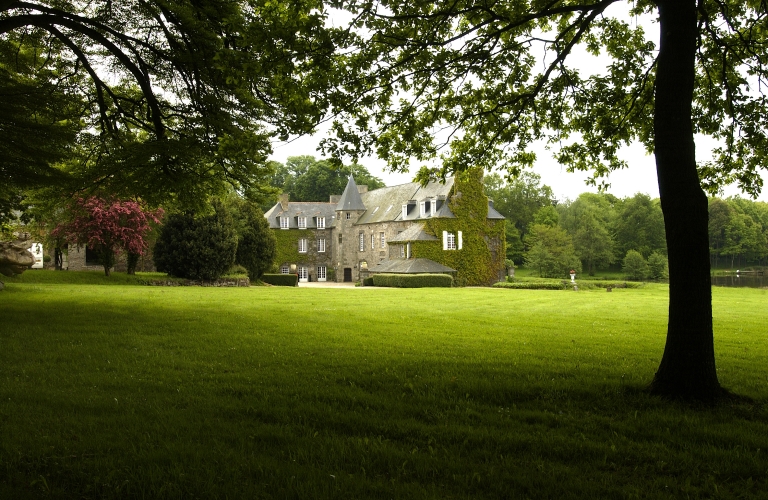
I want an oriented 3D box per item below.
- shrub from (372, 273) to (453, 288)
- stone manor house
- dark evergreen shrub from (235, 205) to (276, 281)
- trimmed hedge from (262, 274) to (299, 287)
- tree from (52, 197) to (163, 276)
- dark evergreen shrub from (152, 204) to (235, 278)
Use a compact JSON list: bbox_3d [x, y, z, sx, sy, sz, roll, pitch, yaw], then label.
[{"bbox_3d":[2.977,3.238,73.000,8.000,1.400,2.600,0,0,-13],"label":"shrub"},{"bbox_3d":[-2.000,-3.200,91.000,23.500,15.300,32.000,0,0,-25],"label":"stone manor house"},{"bbox_3d":[-14.525,-0.791,79.000,4.900,8.600,4.800,0,0,-9],"label":"dark evergreen shrub"},{"bbox_3d":[-12.111,3.535,81.000,4.500,1.400,1.500,0,0,-9],"label":"trimmed hedge"},{"bbox_3d":[-29.779,-1.449,75.000,12.000,8.600,10.000,0,0,-20],"label":"tree"},{"bbox_3d":[-20.878,-0.826,77.000,9.200,8.400,8.200,0,0,-14],"label":"dark evergreen shrub"}]

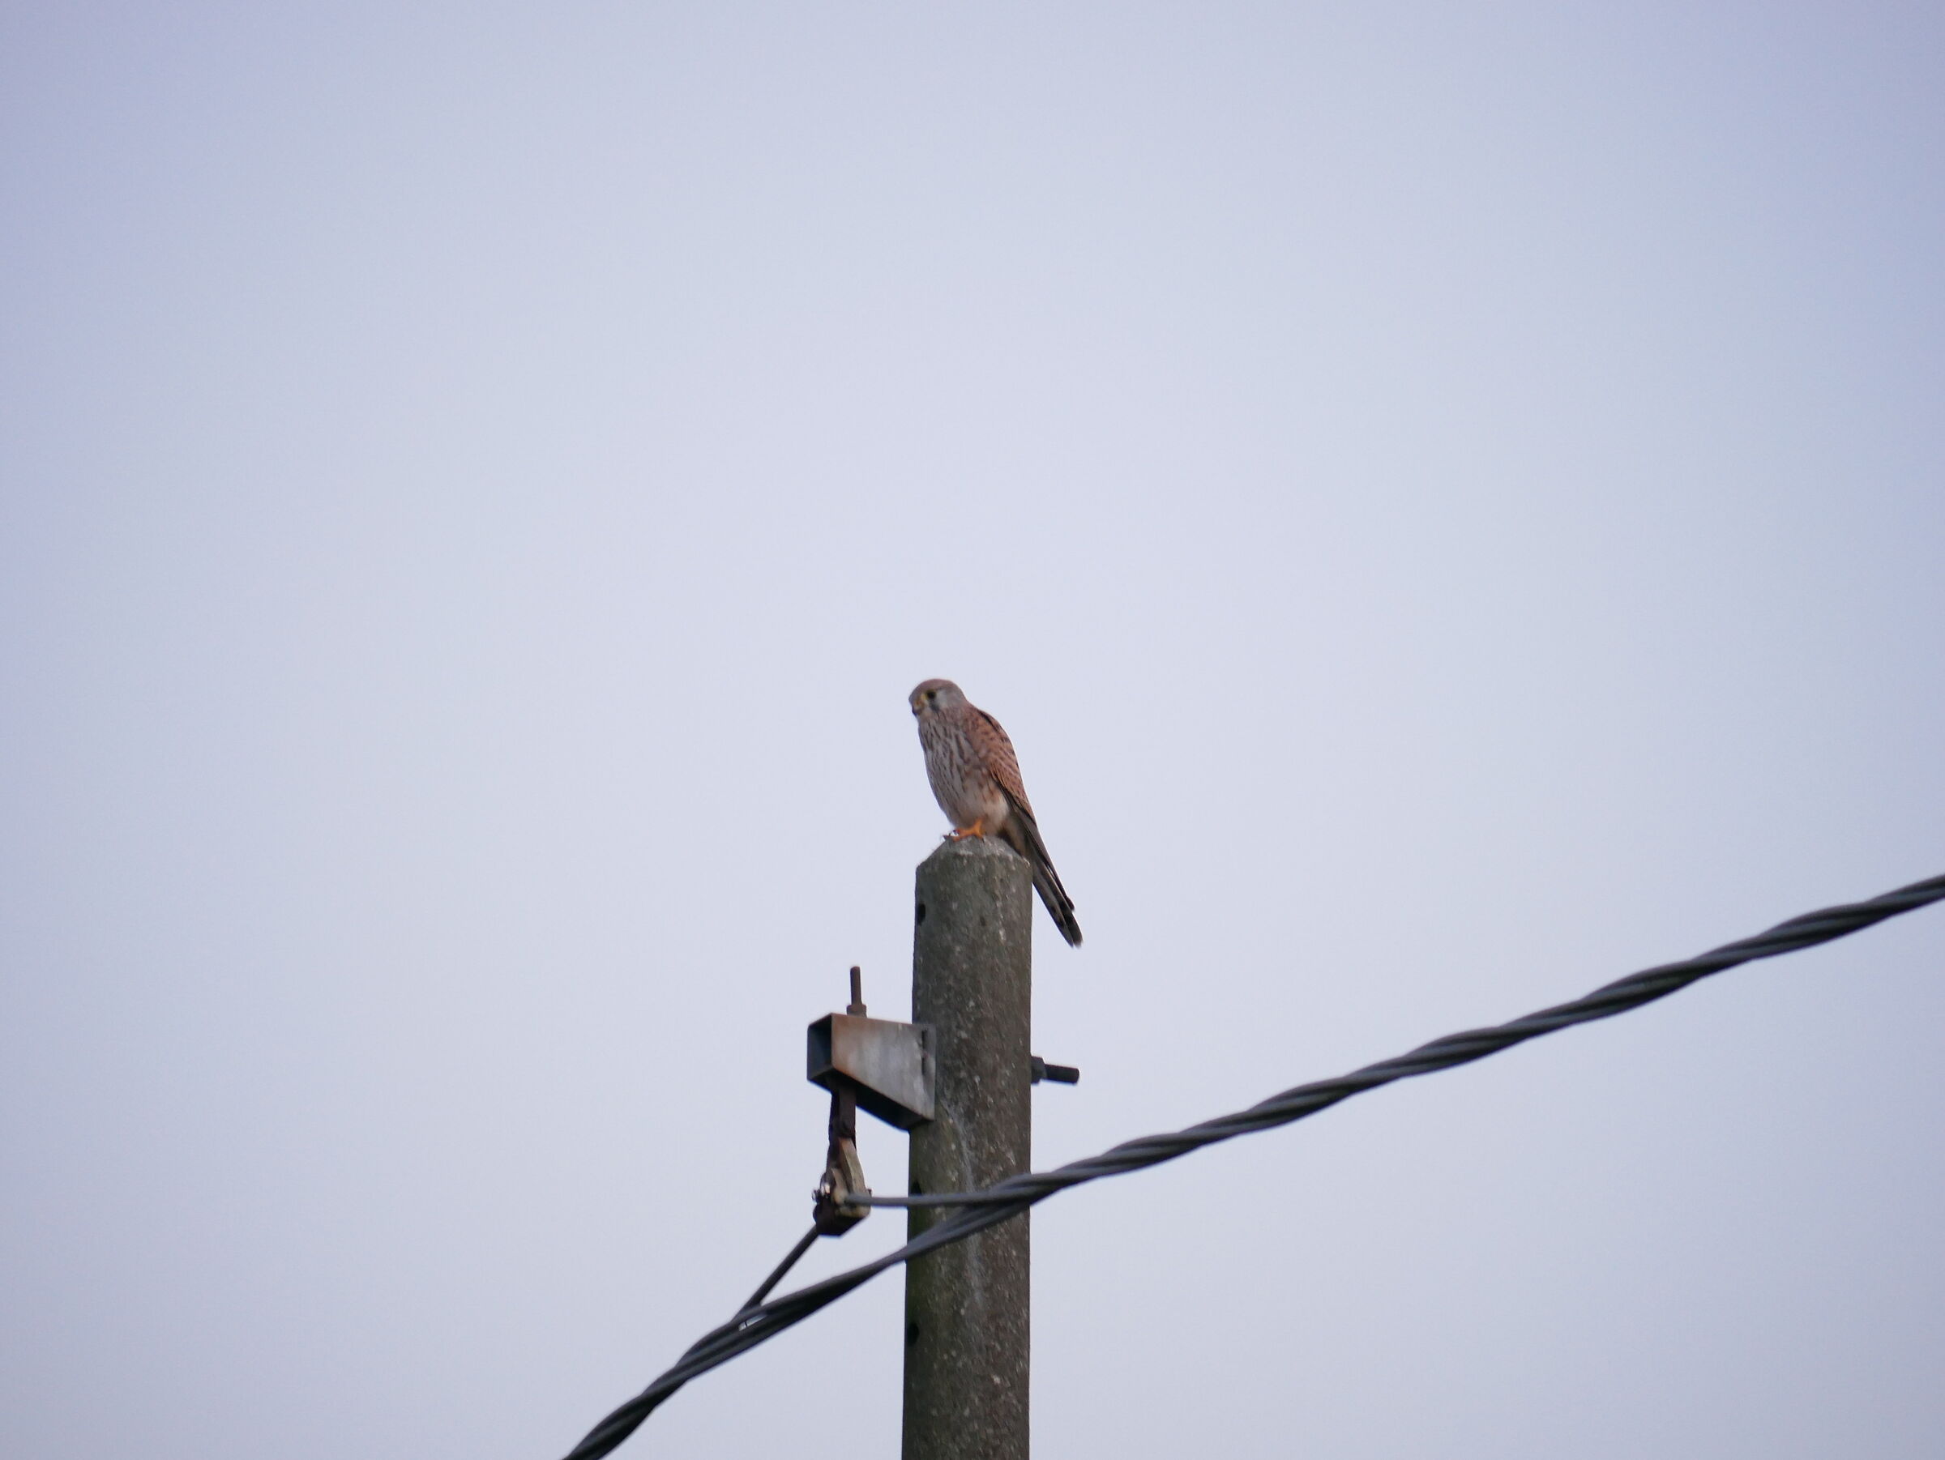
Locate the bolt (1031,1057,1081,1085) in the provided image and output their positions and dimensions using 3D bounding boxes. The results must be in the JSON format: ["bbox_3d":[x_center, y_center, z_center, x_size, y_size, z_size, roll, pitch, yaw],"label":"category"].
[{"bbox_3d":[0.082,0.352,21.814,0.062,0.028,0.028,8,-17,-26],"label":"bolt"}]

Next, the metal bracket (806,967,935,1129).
[{"bbox_3d":[-0.103,0.322,21.718,0.117,0.159,0.055,8,-17,-26],"label":"metal bracket"}]

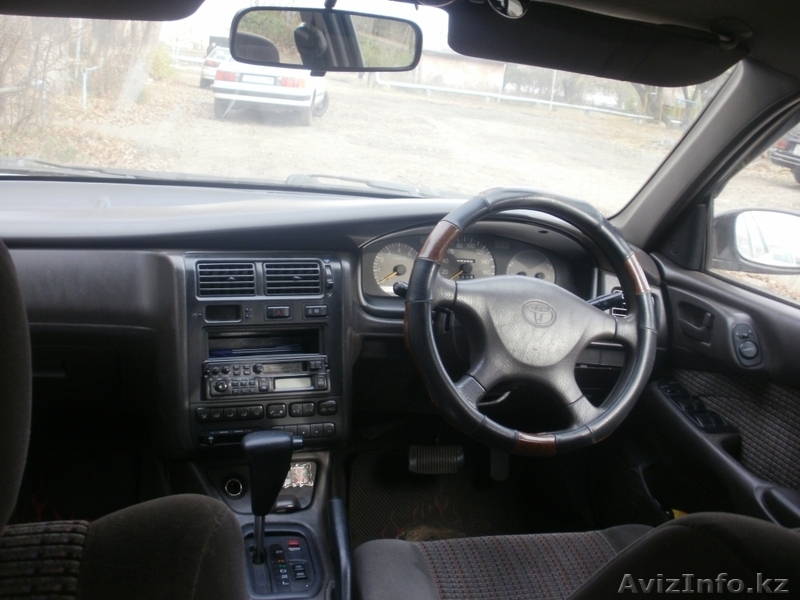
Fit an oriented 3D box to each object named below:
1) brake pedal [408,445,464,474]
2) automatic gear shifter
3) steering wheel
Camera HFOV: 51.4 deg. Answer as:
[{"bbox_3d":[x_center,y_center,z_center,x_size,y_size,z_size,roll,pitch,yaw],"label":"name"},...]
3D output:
[{"bbox_3d":[0.075,0.330,1.720,0.116,0.055,0.033,-1,-16,-16],"label":"brake pedal"},{"bbox_3d":[-0.170,0.261,1.105,0.075,0.168,0.055,-1,11,-16],"label":"automatic gear shifter"},{"bbox_3d":[0.190,0.030,1.210,0.387,0.387,0.100,8,-11,-15],"label":"steering wheel"}]

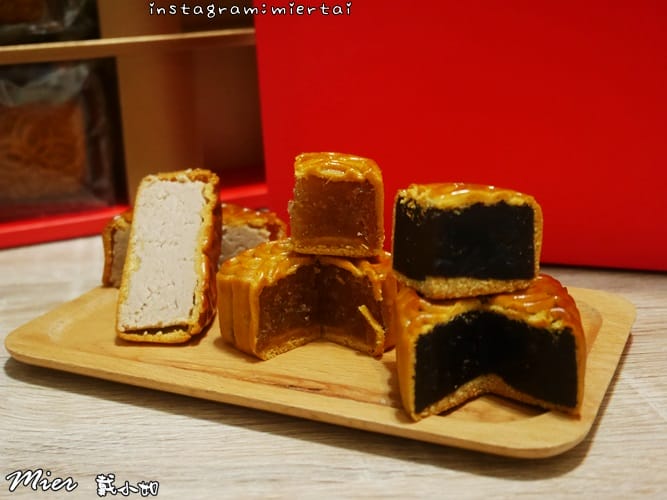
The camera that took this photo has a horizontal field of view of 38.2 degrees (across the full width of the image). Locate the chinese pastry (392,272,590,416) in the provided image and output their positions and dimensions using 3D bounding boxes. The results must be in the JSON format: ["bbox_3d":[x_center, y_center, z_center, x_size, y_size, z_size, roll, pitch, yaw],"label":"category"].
[{"bbox_3d":[0.060,0.035,0.367,0.070,0.037,0.062,-1,16,0],"label":"chinese pastry"}]

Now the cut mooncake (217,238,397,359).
[{"bbox_3d":[-0.005,0.023,0.420,0.066,0.036,0.066,15,23,43],"label":"cut mooncake"}]

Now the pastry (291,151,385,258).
[{"bbox_3d":[0.003,-0.020,0.430,0.036,0.037,0.034,3,17,11],"label":"pastry"}]

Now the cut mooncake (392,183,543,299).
[{"bbox_3d":[0.051,-0.007,0.379,0.045,0.036,0.035,-6,17,-18],"label":"cut mooncake"}]

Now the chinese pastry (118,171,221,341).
[{"bbox_3d":[-0.075,0.000,0.449,0.037,0.065,0.064,2,17,9],"label":"chinese pastry"}]

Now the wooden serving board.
[{"bbox_3d":[-0.001,0.039,0.444,0.255,0.015,0.177,7,18,24],"label":"wooden serving board"}]

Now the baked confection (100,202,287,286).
[{"bbox_3d":[-0.071,-0.004,0.515,0.092,0.034,0.045,0,17,3],"label":"baked confection"}]

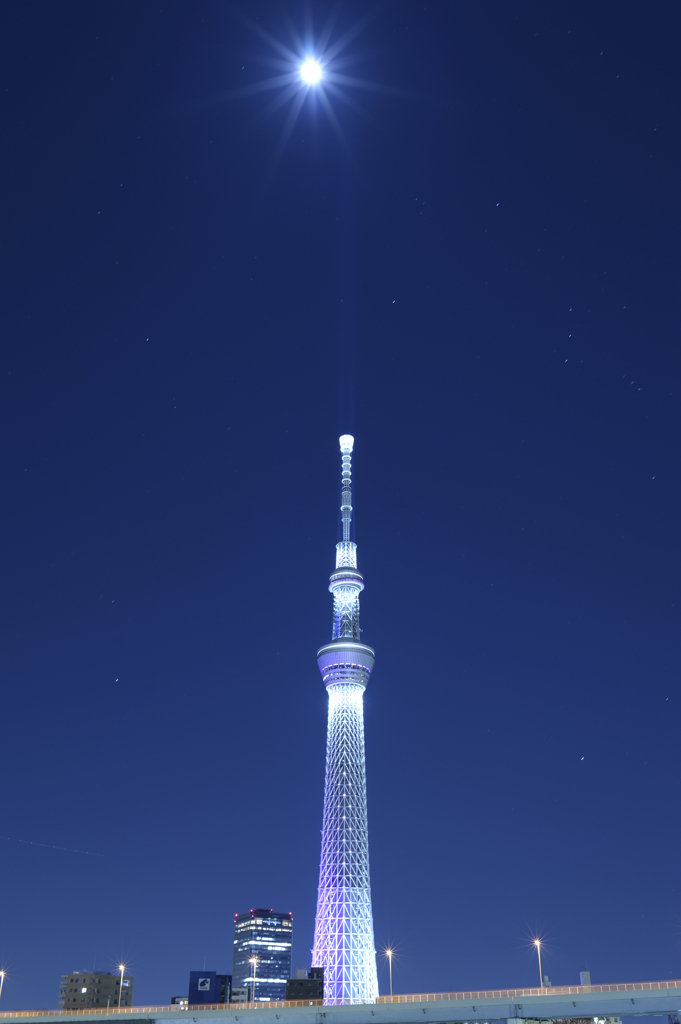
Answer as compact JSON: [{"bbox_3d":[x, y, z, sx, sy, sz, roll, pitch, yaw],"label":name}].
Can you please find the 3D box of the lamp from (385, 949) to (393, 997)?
[{"bbox_3d":[10.839,101.050,215.348,0.500,11.000,1.400,-17,-34,27],"label":"lamp"}]

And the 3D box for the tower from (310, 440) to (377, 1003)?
[{"bbox_3d":[5.976,187.326,948.413,68.000,634.000,66.000,0,-30,0],"label":"tower"}]

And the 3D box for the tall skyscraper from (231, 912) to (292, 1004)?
[{"bbox_3d":[-77.411,477.608,975.771,43.000,158.000,42.000,15,-33,-23],"label":"tall skyscraper"}]

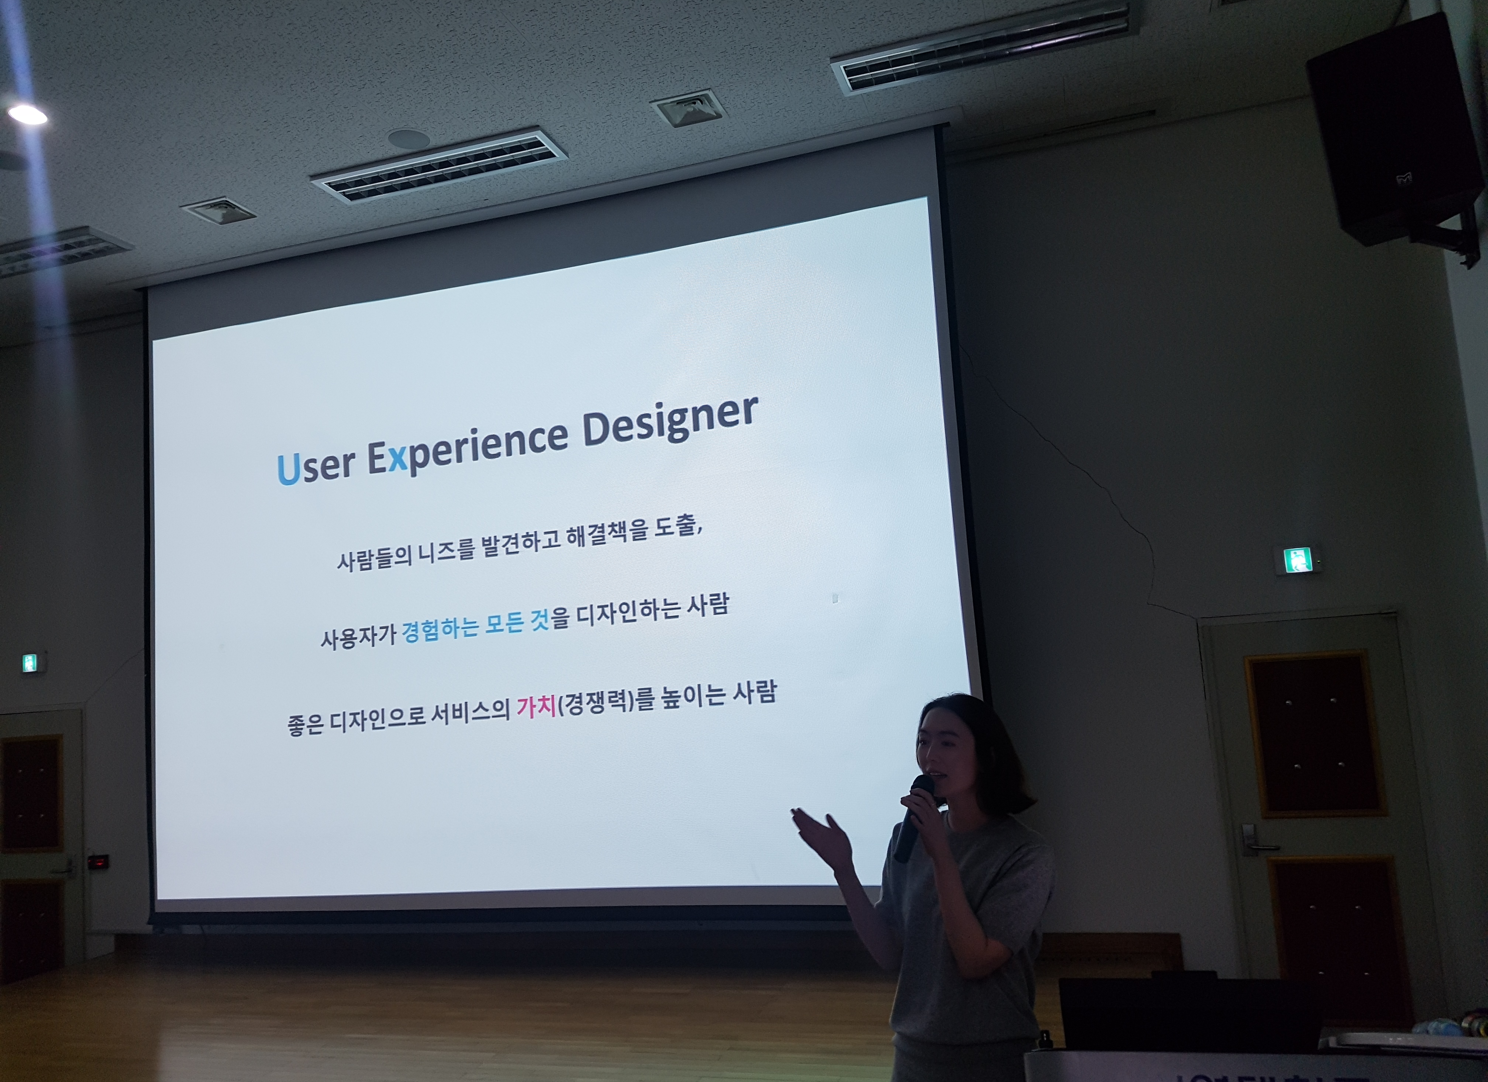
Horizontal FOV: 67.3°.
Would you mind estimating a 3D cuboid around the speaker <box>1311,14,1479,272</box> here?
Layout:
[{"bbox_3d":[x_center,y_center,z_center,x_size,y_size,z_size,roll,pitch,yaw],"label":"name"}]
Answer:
[{"bbox_3d":[2.454,-1.482,4.227,0.448,0.720,0.400,-10,-5,28],"label":"speaker"}]

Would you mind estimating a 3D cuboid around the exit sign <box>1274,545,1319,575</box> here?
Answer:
[{"bbox_3d":[2.657,0.087,5.353,0.200,0.140,0.045,-6,-7,16],"label":"exit sign"}]

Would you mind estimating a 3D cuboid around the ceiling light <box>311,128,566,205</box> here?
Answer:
[{"bbox_3d":[-1.531,-1.887,5.611,1.290,0.060,0.335,-6,-7,16],"label":"ceiling light"}]

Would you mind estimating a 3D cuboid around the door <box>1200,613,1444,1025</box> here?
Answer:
[{"bbox_3d":[2.720,1.377,5.236,0.873,2.080,0.080,-6,-7,16],"label":"door"}]

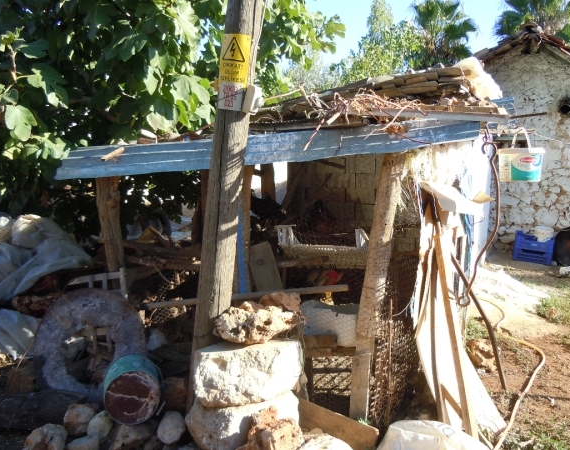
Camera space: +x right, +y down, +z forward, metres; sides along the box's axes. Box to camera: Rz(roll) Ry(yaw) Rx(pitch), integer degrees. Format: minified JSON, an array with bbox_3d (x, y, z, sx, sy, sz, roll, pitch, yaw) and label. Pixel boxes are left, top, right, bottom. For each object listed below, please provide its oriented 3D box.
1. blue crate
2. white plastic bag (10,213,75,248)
[{"bbox_3d":[2.799,0.247,5.850,0.420,0.300,0.360,6,12,26],"label":"blue crate"},{"bbox_3d":[-1.686,0.038,3.600,0.400,0.200,0.300,-3,11,-16],"label":"white plastic bag"}]

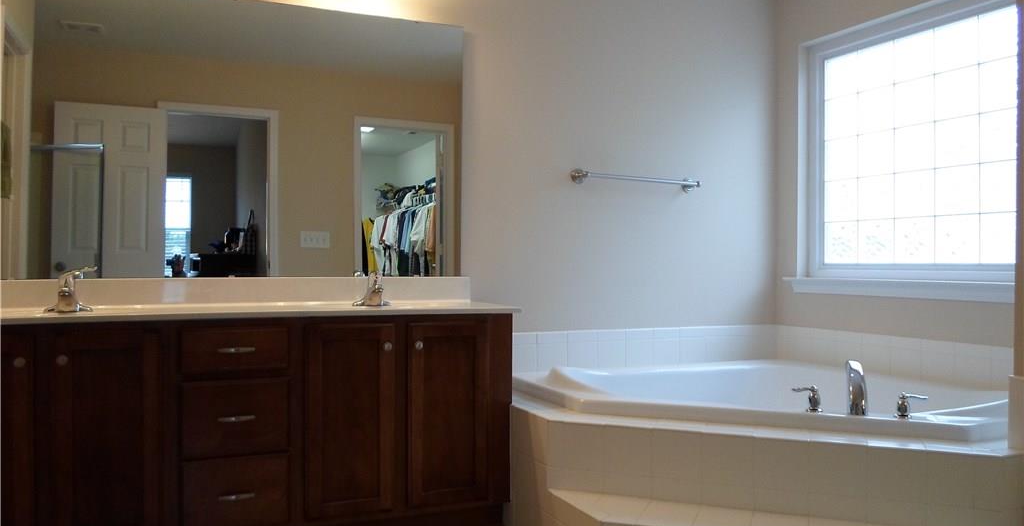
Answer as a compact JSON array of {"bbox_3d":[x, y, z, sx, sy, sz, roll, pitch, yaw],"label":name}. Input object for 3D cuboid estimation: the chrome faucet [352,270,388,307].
[{"bbox_3d":[-0.528,0.099,2.840,0.152,0.128,0.140,0,0,-23],"label":"chrome faucet"}]

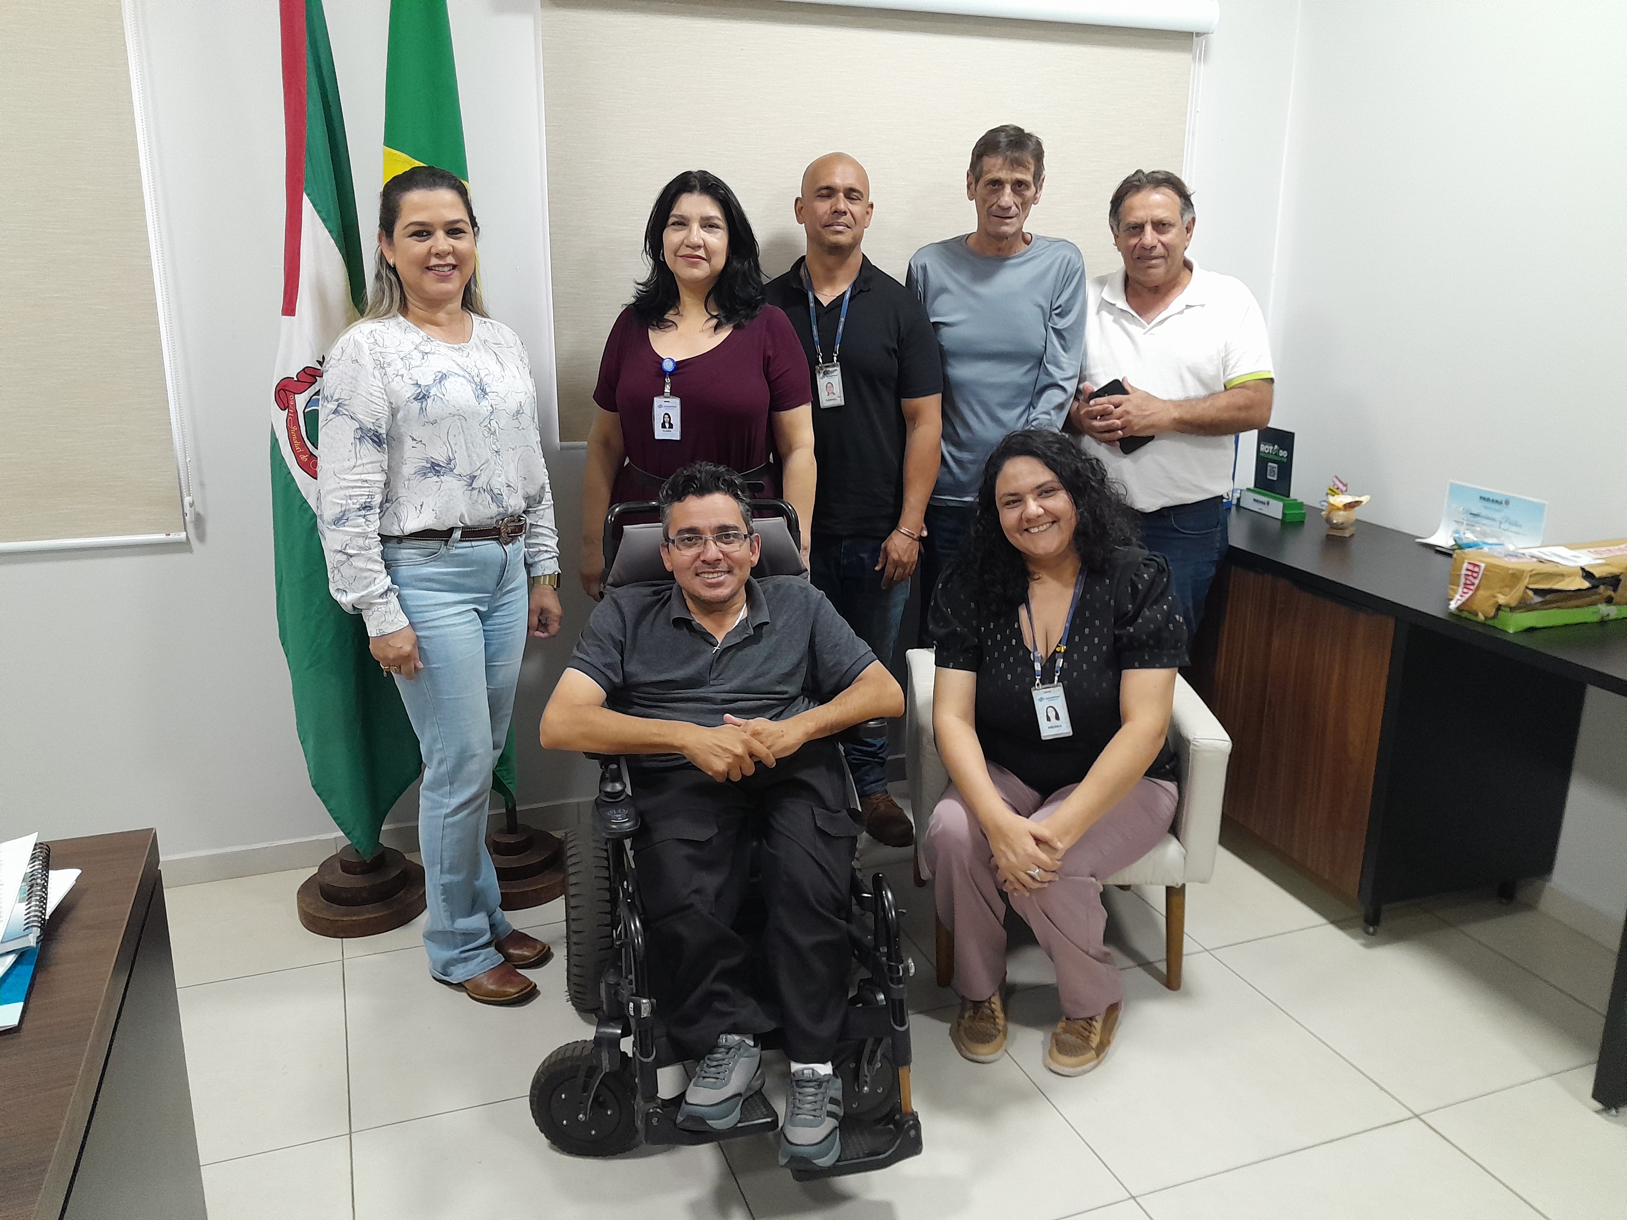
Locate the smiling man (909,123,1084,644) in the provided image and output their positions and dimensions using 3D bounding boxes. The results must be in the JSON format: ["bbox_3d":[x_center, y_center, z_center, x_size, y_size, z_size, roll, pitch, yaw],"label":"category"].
[{"bbox_3d":[0.456,-0.293,3.241,0.500,1.770,0.330,2,16,6],"label":"smiling man"}]

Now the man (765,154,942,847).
[{"bbox_3d":[0.091,-0.223,3.118,0.490,1.695,0.330,2,16,5],"label":"man"}]

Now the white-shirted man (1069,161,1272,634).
[{"bbox_3d":[0.852,-0.215,3.174,0.530,1.665,0.360,7,17,22],"label":"white-shirted man"}]

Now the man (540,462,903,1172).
[{"bbox_3d":[-0.167,0.356,2.304,0.630,1.020,0.940,-3,16,-11],"label":"man"}]

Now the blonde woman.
[{"bbox_3d":[-0.679,0.003,2.430,0.310,1.620,0.440,14,20,39],"label":"blonde woman"}]

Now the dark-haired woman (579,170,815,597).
[{"bbox_3d":[-0.239,-0.125,2.861,0.530,1.640,0.320,3,16,8],"label":"dark-haired woman"}]

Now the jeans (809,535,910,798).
[{"bbox_3d":[0.089,0.118,3.226,0.360,0.820,0.260,2,16,4],"label":"jeans"}]

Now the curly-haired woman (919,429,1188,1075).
[{"bbox_3d":[0.458,0.224,2.534,0.550,1.160,0.730,3,16,8],"label":"curly-haired woman"}]

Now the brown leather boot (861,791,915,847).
[{"bbox_3d":[0.157,0.510,3.387,0.110,0.140,0.280,-7,17,-24],"label":"brown leather boot"}]

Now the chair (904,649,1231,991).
[{"bbox_3d":[0.527,0.354,2.831,0.610,0.750,0.620,1,16,2],"label":"chair"}]

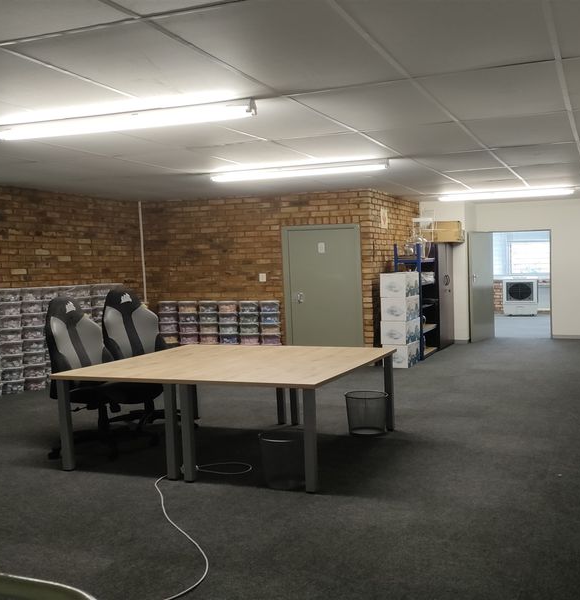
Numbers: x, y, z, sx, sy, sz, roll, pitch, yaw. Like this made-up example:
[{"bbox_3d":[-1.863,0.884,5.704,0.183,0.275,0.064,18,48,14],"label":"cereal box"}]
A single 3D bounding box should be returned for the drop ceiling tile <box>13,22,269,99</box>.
[{"bbox_3d":[-0.664,-1.145,3.117,0.718,0.030,1.284,0,4,25],"label":"drop ceiling tile"}]

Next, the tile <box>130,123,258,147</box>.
[{"bbox_3d":[-0.812,-1.228,4.495,0.724,0.030,1.301,0,4,25],"label":"tile"}]

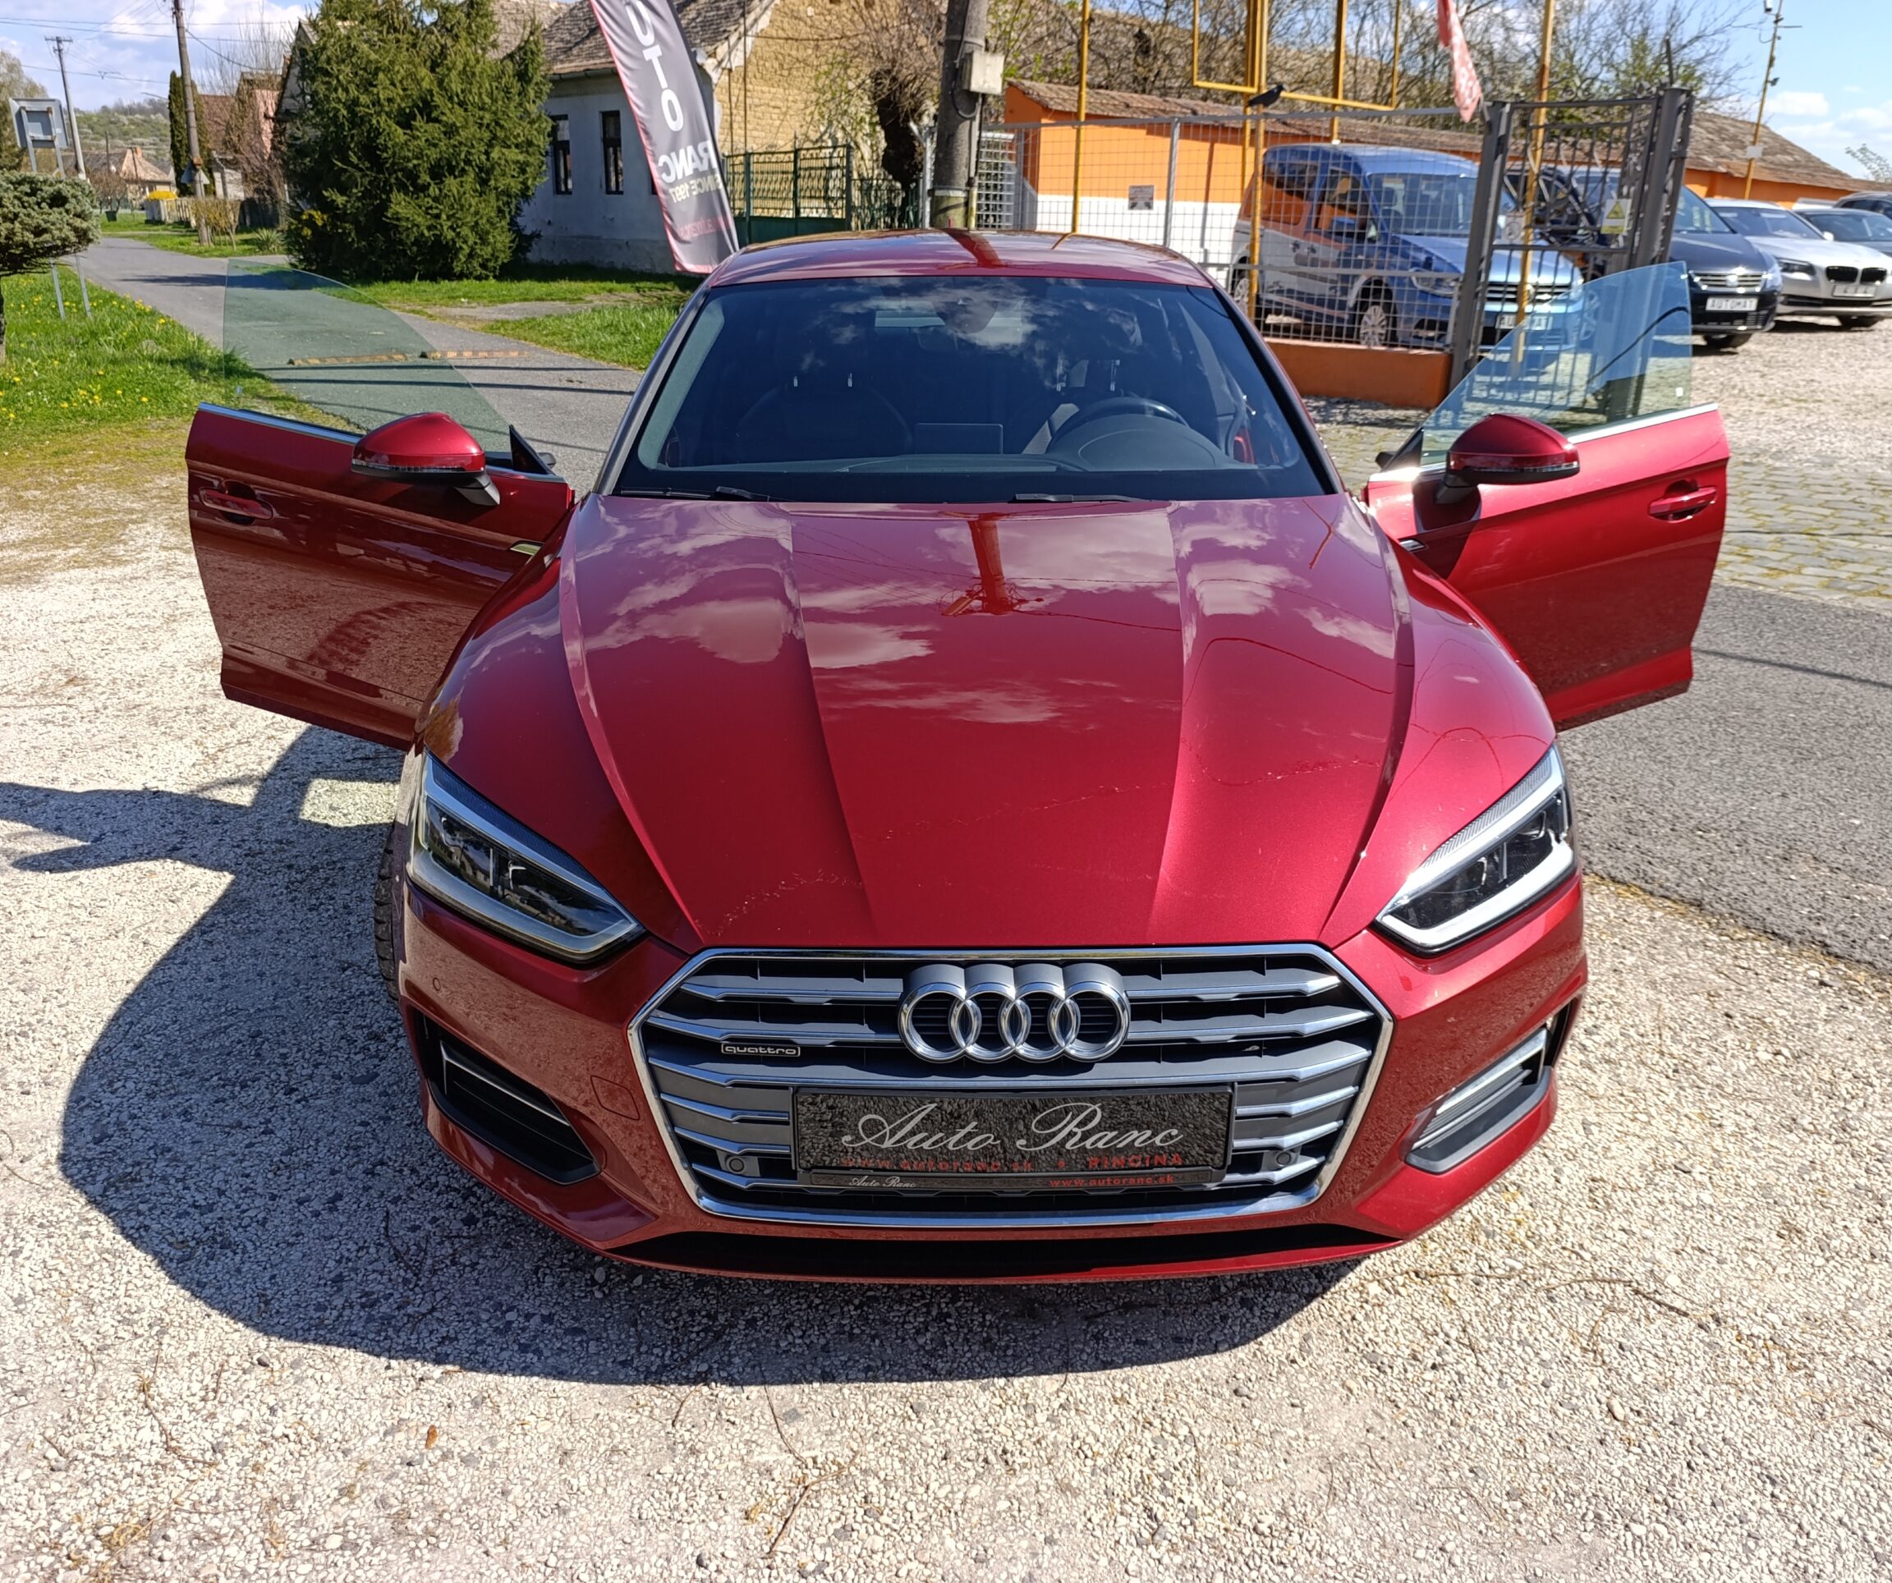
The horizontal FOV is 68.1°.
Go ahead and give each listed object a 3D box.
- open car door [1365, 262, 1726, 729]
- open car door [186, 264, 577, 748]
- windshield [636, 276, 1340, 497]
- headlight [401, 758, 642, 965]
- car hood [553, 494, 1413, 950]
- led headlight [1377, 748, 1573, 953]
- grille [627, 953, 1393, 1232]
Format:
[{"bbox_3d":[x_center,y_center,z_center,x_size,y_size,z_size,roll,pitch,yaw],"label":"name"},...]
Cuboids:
[{"bbox_3d":[1.441,-0.650,3.341,1.360,1.120,0.360,-15,28,-30],"label":"open car door"},{"bbox_3d":[-1.359,-0.651,3.355,1.390,1.120,0.360,15,28,30],"label":"open car door"},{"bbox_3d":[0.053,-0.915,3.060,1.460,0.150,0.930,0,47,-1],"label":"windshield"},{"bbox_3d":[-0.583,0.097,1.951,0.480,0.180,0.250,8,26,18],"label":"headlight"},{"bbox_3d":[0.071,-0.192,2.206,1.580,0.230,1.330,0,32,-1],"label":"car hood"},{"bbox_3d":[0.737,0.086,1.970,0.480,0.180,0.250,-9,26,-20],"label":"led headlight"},{"bbox_3d":[0.083,0.370,1.724,0.945,0.390,0.150,0,20,-1],"label":"grille"}]

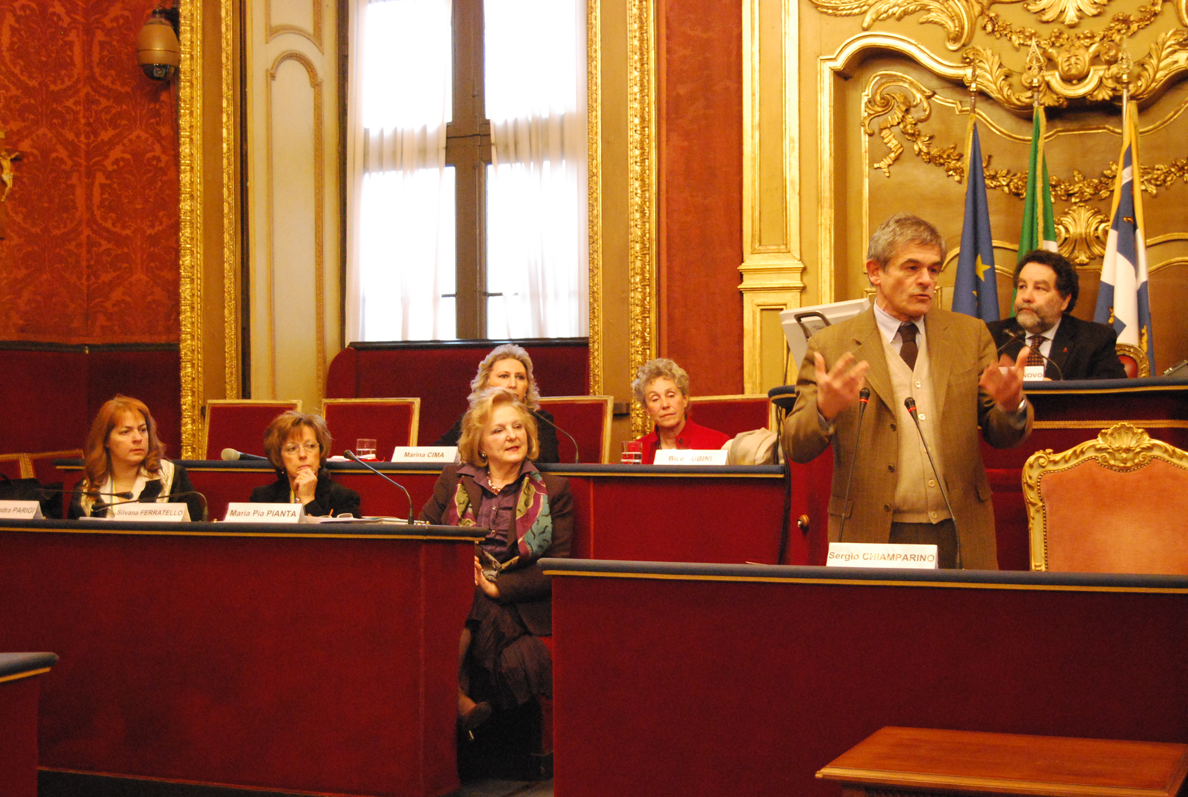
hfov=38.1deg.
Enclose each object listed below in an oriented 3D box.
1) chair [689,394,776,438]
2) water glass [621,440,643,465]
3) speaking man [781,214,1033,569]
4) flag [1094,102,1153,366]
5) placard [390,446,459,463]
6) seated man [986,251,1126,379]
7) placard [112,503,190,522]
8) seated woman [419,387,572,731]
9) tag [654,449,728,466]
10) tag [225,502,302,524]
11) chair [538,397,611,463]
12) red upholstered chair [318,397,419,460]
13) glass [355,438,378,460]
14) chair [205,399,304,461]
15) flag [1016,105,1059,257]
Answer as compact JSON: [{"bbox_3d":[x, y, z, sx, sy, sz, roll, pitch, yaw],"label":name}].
[{"bbox_3d":[0.396,0.491,6.347,0.460,1.000,0.550,0,0,19],"label":"chair"},{"bbox_3d":[0.146,0.216,6.700,0.078,0.096,0.078,0,-1,0],"label":"water glass"},{"bbox_3d":[0.788,0.398,4.283,0.610,1.720,0.440,0,-1,-10],"label":"speaking man"},{"bbox_3d":[1.986,-0.414,6.436,0.280,1.400,0.200,-1,-1,24],"label":"flag"},{"bbox_3d":[-0.692,0.232,7.100,0.297,0.068,0.062,-1,-1,24],"label":"placard"},{"bbox_3d":[1.571,0.139,5.907,0.580,1.300,0.700,-1,-1,22],"label":"seated man"},{"bbox_3d":[-1.512,0.391,5.880,0.297,0.068,0.062,-1,-1,24],"label":"placard"},{"bbox_3d":[-0.298,0.549,5.500,0.510,1.200,0.750,0,0,12],"label":"seated woman"},{"bbox_3d":[0.328,0.199,5.820,0.250,0.053,0.060,0,0,17],"label":"tag"},{"bbox_3d":[-0.984,0.341,5.120,0.250,0.057,0.060,0,0,17],"label":"tag"},{"bbox_3d":[-0.211,0.494,6.537,0.460,1.000,0.550,0,0,19],"label":"chair"},{"bbox_3d":[-0.971,0.501,6.782,0.460,1.000,0.550,0,0,16],"label":"red upholstered chair"},{"bbox_3d":[-0.944,0.219,7.150,0.079,0.095,0.079,0,-1,0],"label":"glass"},{"bbox_3d":[-1.468,0.509,6.939,0.460,1.000,0.550,0,0,13],"label":"chair"},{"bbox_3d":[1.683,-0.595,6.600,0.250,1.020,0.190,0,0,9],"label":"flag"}]

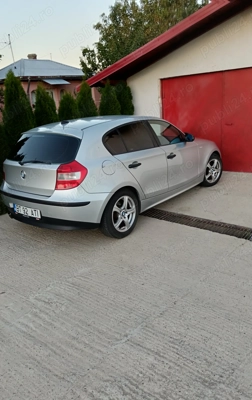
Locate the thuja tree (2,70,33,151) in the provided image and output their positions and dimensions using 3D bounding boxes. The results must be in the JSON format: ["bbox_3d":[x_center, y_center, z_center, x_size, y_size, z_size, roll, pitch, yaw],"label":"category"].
[{"bbox_3d":[-1.920,-1.169,5.870,0.720,2.365,0.720,8,20,38],"label":"thuja tree"}]

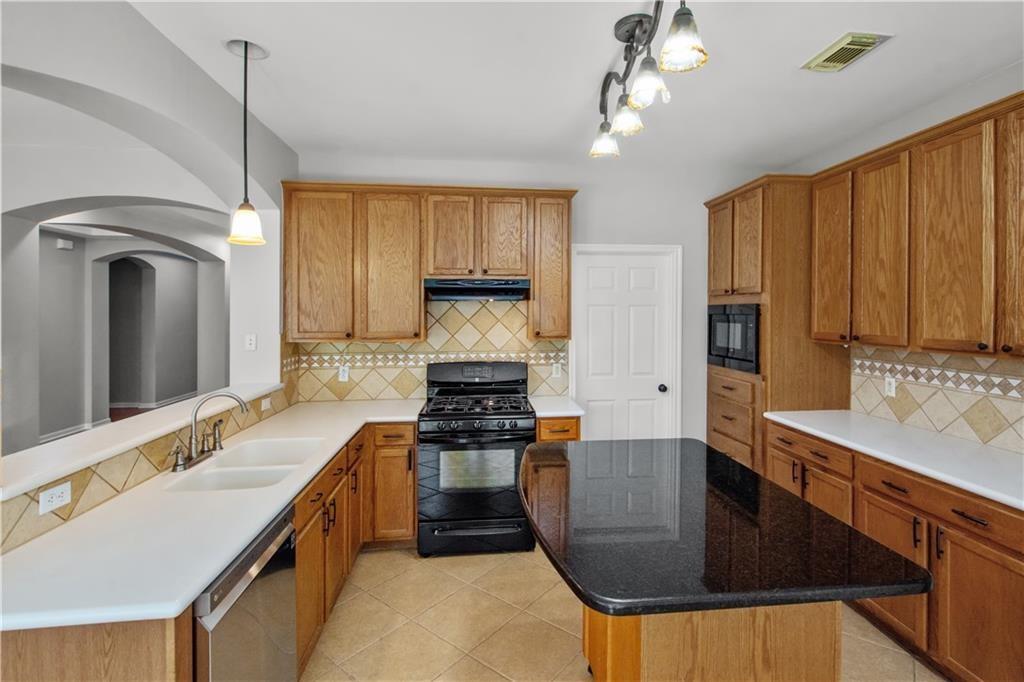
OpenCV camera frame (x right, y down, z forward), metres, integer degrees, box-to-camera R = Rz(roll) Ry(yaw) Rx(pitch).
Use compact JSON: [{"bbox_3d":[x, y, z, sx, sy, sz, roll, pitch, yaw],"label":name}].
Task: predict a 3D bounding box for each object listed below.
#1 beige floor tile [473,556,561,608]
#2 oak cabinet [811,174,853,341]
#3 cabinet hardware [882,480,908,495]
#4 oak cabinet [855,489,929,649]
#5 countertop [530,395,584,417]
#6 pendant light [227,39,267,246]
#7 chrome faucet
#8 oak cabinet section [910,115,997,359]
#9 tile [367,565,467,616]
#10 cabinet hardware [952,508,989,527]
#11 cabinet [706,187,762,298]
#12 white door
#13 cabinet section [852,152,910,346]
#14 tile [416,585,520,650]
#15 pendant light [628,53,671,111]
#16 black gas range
[{"bbox_3d":[0.034,1.413,2.825,0.406,0.010,0.406,2,3,40],"label":"beige floor tile"},{"bbox_3d":[2.113,-0.503,3.002,0.320,1.010,0.325,0,2,-5],"label":"oak cabinet"},{"bbox_3d":[1.740,0.663,2.195,0.030,0.014,0.135,0,2,-5],"label":"cabinet hardware"},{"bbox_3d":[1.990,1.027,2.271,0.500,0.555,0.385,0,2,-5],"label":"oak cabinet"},{"bbox_3d":[0.295,0.474,3.470,0.325,0.037,0.630,0,2,-5],"label":"countertop"},{"bbox_3d":[-1.187,-0.883,2.171,0.178,0.875,0.178,0,2,-5],"label":"pendant light"},{"bbox_3d":[-1.335,0.386,2.156,0.240,0.300,0.290,0,2,-5],"label":"chrome faucet"},{"bbox_3d":[2.196,-0.461,2.269,0.321,1.013,0.378,0,3,-5],"label":"oak cabinet section"},{"bbox_3d":[-0.543,1.418,2.770,0.406,0.010,0.406,2,3,40],"label":"tile"},{"bbox_3d":[1.771,0.686,1.871,0.030,0.014,0.138,0,2,-5],"label":"cabinet hardware"},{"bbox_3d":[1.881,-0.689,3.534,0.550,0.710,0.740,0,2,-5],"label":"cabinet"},{"bbox_3d":[0.901,0.305,3.864,0.880,2.090,0.080,0,2,-5],"label":"white door"},{"bbox_3d":[2.160,-0.482,2.654,0.321,1.008,0.344,0,3,-5],"label":"cabinet section"},{"bbox_3d":[-0.227,1.432,2.509,0.406,0.010,0.406,2,3,40],"label":"tile"},{"bbox_3d":[0.517,-0.986,1.821,0.157,0.200,0.157,0,2,-5],"label":"pendant light"},{"bbox_3d":[-0.244,0.778,3.394,0.760,1.200,0.670,0,2,-5],"label":"black gas range"}]

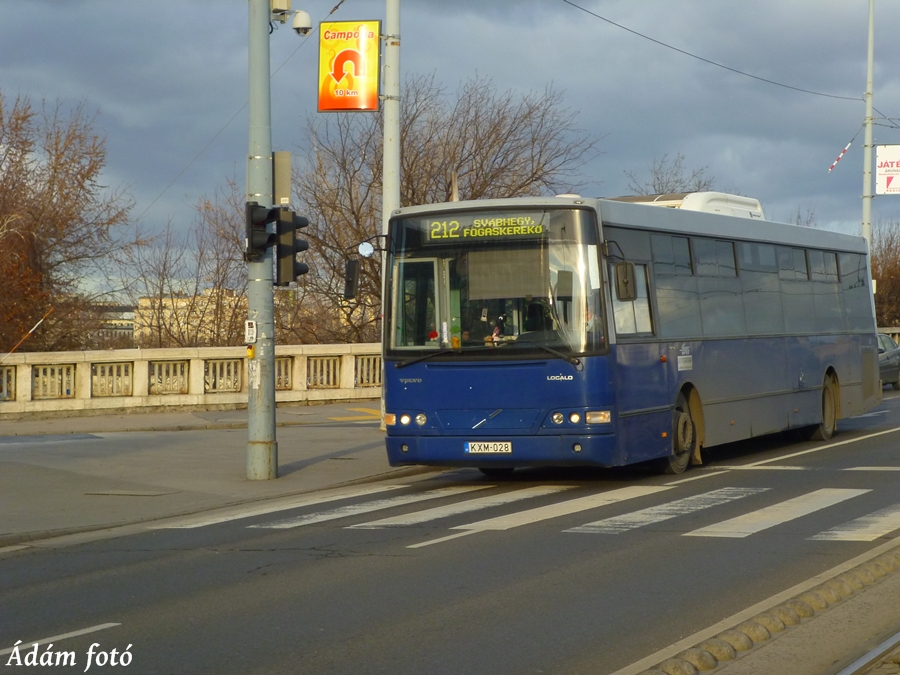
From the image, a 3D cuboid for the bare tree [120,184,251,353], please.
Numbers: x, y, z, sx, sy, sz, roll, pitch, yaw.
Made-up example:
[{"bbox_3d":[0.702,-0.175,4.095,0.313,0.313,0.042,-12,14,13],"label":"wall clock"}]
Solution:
[{"bbox_3d":[-6.000,-0.781,46.000,2.858,5.561,3.000,-1,0,0],"label":"bare tree"}]

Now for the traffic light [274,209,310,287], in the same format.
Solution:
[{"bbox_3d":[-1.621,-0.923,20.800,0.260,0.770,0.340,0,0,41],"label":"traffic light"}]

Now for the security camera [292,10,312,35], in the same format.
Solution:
[{"bbox_3d":[-1.506,-3.205,20.700,0.210,0.270,0.210,-1,0,0],"label":"security camera"}]

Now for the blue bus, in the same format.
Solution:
[{"bbox_3d":[2.880,-0.107,25.710,2.530,3.160,12.100,-2,0,25],"label":"blue bus"}]

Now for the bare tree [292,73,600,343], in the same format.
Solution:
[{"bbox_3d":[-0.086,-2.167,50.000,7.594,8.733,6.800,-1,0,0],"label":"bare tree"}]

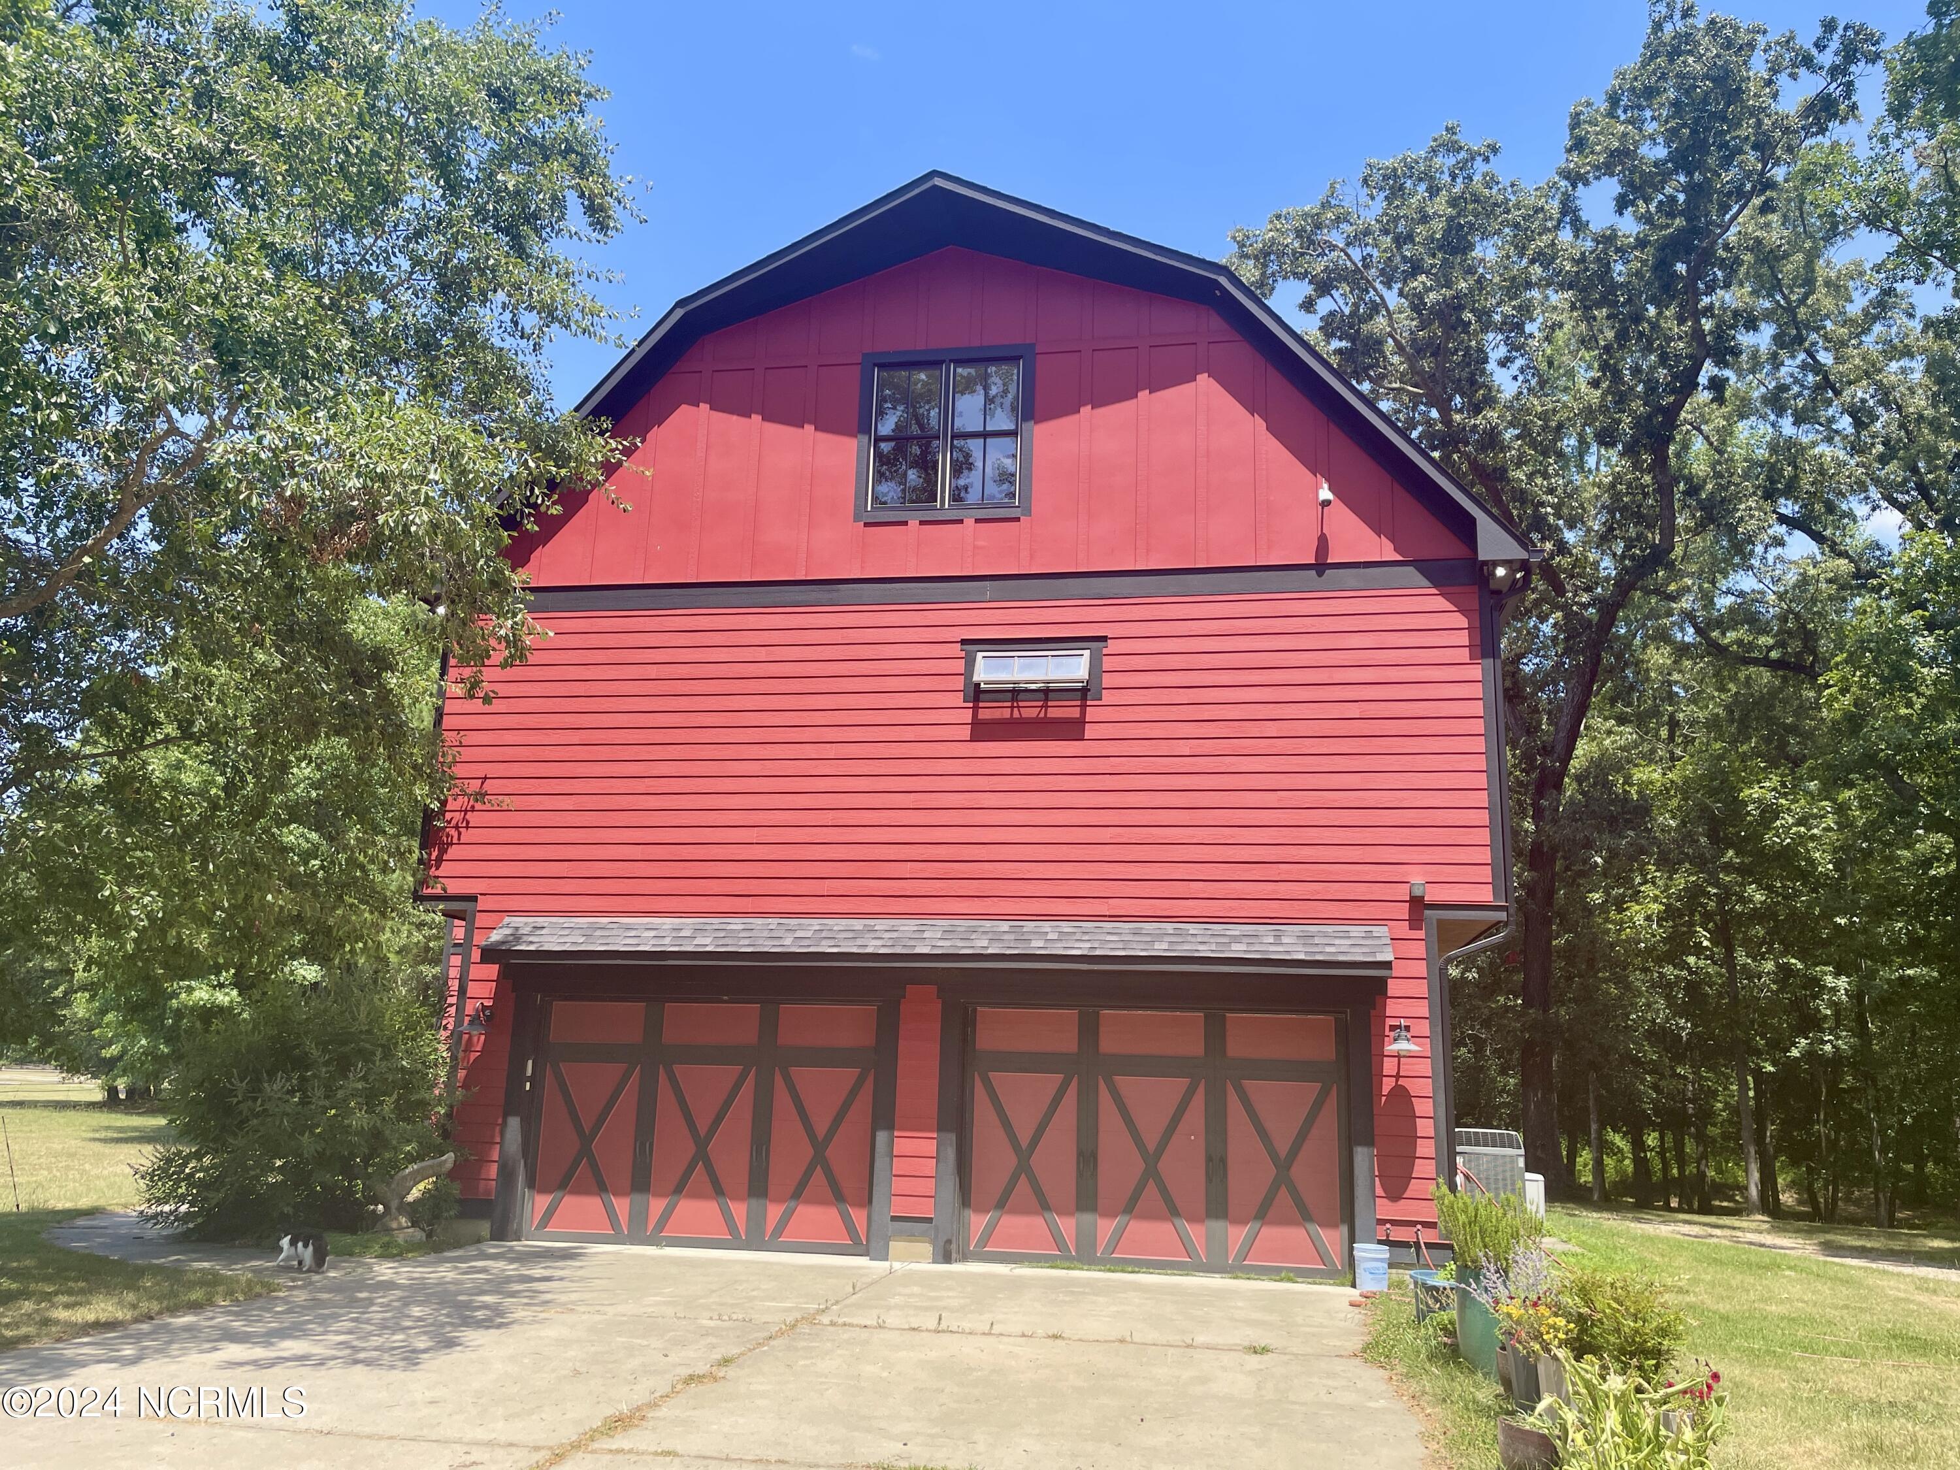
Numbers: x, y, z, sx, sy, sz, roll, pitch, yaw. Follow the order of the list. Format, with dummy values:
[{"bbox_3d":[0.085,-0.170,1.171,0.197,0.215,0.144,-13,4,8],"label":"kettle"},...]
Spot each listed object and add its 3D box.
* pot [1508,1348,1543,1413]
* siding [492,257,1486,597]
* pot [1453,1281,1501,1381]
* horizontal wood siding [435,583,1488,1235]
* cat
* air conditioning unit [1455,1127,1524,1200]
[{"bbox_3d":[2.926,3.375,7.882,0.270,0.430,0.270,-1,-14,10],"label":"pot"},{"bbox_3d":[-0.338,-3.519,15.951,10.711,3.857,0.200,-1,-14,10],"label":"siding"},{"bbox_3d":[2.994,3.475,8.747,0.350,0.640,0.350,-1,-14,10],"label":"pot"},{"bbox_3d":[-0.553,1.602,14.740,10.868,6.143,0.200,-1,-14,10],"label":"horizontal wood siding"},{"bbox_3d":[-5.584,4.237,12.147,0.460,0.320,0.160,-7,-16,32],"label":"cat"},{"bbox_3d":[5.929,5.323,17.453,0.870,1.140,0.870,-1,-14,10],"label":"air conditioning unit"}]

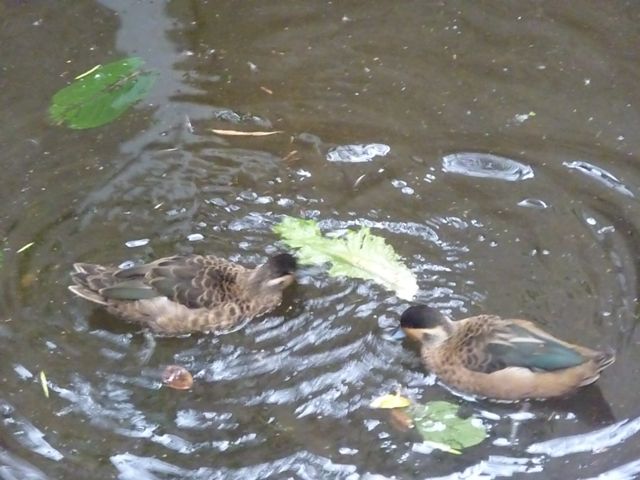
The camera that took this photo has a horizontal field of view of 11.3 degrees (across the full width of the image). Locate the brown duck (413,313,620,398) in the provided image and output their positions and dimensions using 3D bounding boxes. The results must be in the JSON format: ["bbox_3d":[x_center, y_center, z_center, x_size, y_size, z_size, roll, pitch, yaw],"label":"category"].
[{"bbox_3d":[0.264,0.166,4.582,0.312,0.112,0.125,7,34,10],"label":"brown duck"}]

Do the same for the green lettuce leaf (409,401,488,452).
[{"bbox_3d":[0.177,0.256,4.510,0.082,0.013,0.117,-26,41,-34],"label":"green lettuce leaf"}]

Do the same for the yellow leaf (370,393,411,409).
[{"bbox_3d":[0.098,0.223,4.494,0.055,0.014,0.026,0,41,0],"label":"yellow leaf"}]

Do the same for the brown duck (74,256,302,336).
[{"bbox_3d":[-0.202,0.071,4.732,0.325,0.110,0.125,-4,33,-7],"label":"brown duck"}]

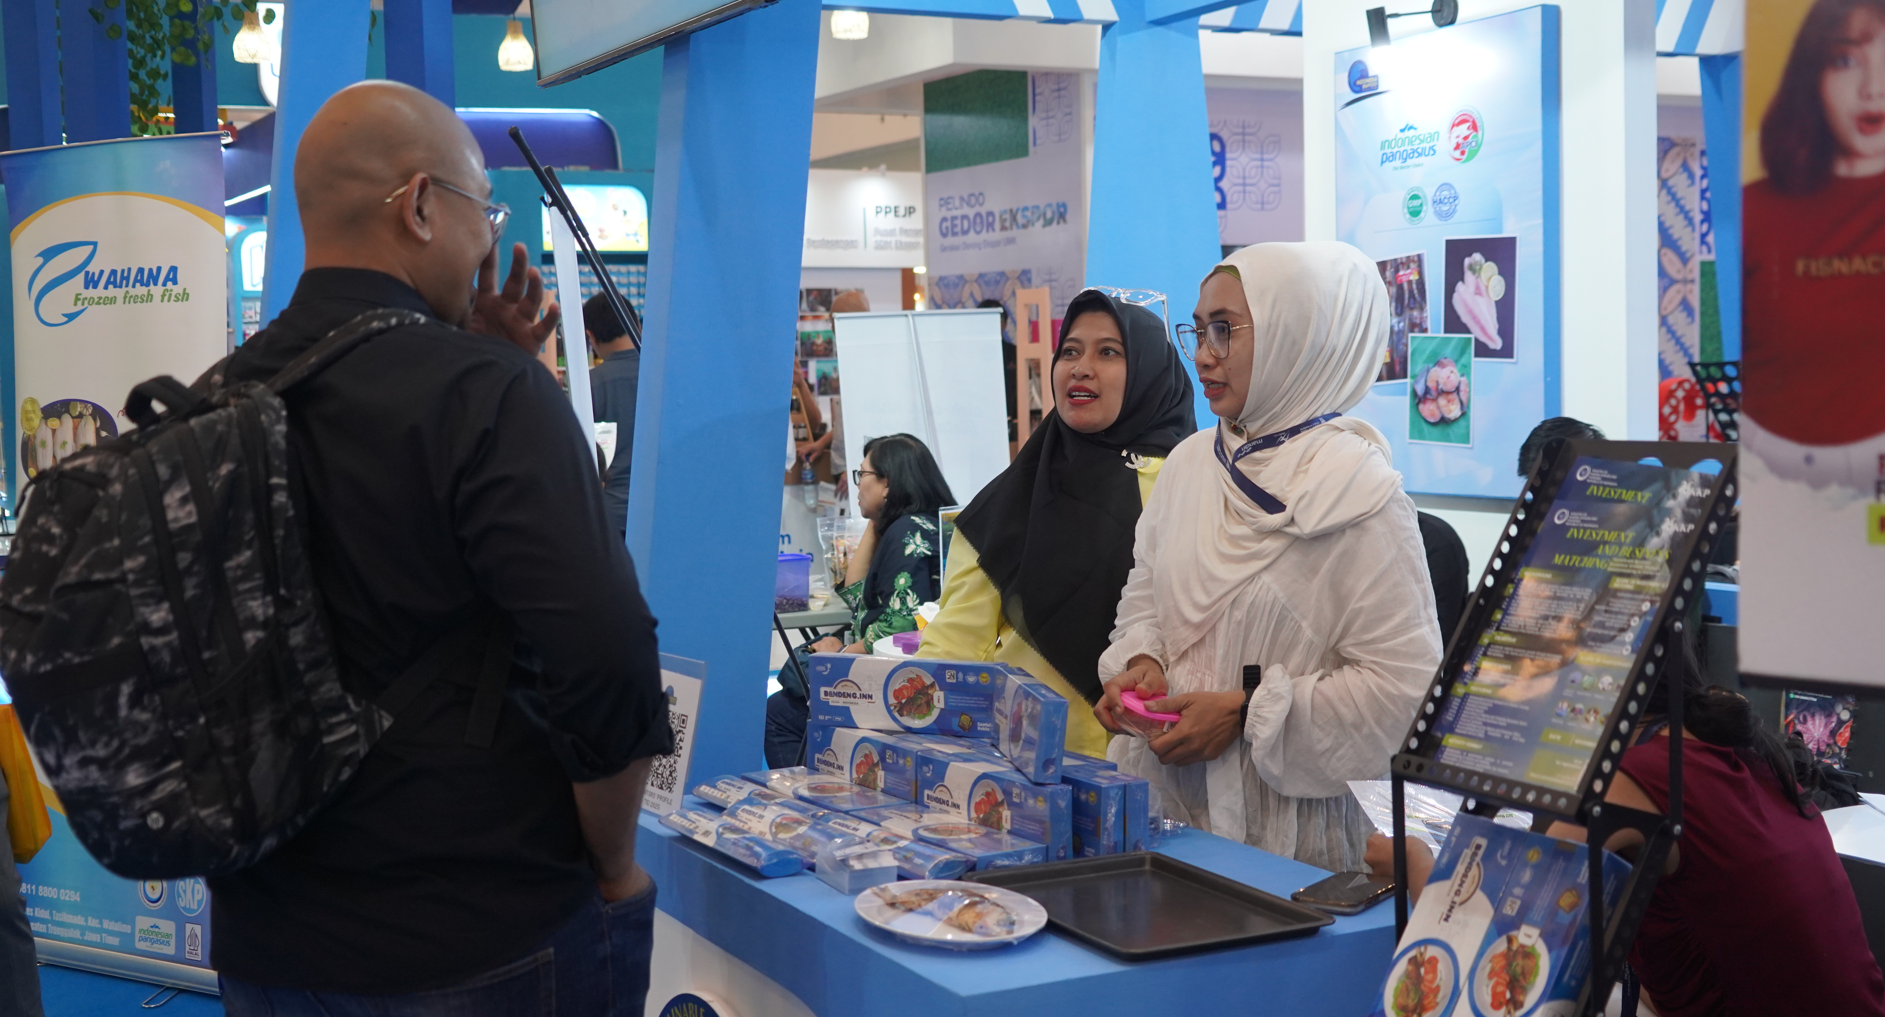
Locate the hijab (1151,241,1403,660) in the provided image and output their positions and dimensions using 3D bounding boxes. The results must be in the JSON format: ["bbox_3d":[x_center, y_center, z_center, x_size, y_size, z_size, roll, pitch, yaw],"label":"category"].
[{"bbox_3d":[0.460,-0.079,2.720,0.280,0.560,0.310,-6,6,-42],"label":"hijab"}]

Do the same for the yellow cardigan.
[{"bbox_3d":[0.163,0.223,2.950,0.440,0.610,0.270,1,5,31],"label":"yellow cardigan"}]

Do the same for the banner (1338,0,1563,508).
[{"bbox_3d":[1.331,-0.659,5.314,0.062,1.235,0.796,-4,5,-29],"label":"banner"}]

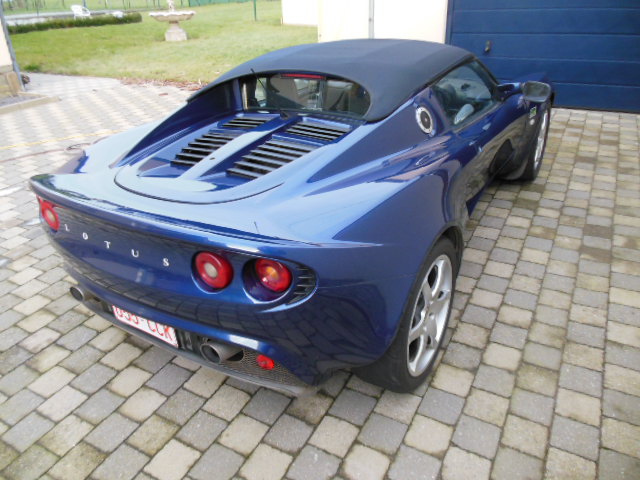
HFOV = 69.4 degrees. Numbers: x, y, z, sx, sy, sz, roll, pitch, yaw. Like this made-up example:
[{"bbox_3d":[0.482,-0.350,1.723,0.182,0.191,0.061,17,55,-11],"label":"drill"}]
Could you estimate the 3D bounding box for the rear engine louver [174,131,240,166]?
[{"bbox_3d":[-0.498,-0.396,1.995,0.235,0.040,0.320,14,40,30],"label":"rear engine louver"}]

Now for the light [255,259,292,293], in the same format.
[{"bbox_3d":[-0.126,0.093,1.259,0.118,0.118,0.065,9,32,24],"label":"light"}]

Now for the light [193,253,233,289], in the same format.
[{"bbox_3d":[-0.294,0.079,1.299,0.120,0.120,0.060,10,32,26],"label":"light"}]

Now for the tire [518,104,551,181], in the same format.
[{"bbox_3d":[1.561,-0.735,3.445,0.180,0.598,0.598,14,33,30],"label":"tire"}]

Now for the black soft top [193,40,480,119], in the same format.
[{"bbox_3d":[0.008,-0.810,2.282,1.180,0.200,0.980,14,33,30],"label":"black soft top"}]

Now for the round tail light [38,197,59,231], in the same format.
[{"bbox_3d":[-0.999,-0.092,1.720,0.120,0.120,0.060,15,34,33],"label":"round tail light"}]

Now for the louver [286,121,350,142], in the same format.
[{"bbox_3d":[-0.014,-0.468,1.986,0.250,0.035,0.155,14,40,30],"label":"louver"}]

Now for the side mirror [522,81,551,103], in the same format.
[{"bbox_3d":[1.218,-0.827,2.591,0.155,0.110,0.085,18,36,36],"label":"side mirror"}]

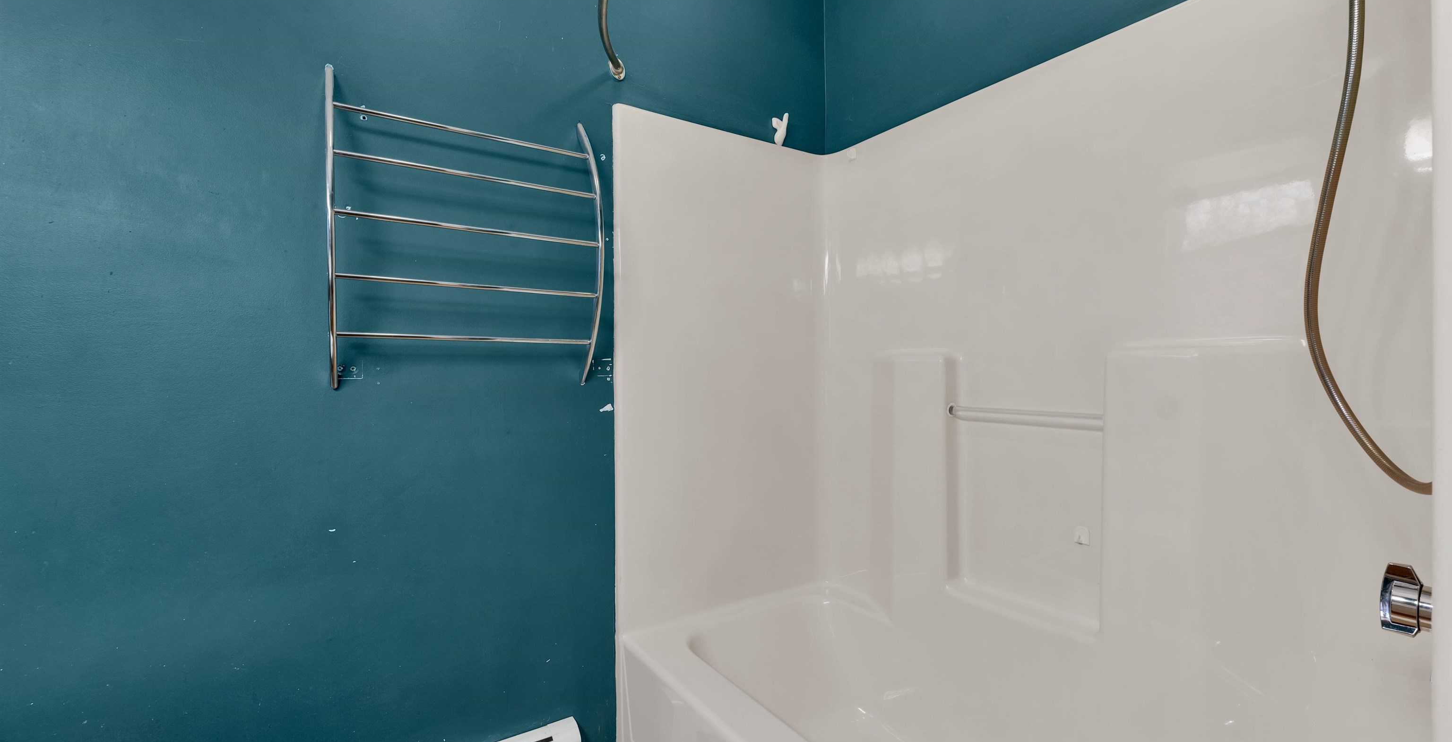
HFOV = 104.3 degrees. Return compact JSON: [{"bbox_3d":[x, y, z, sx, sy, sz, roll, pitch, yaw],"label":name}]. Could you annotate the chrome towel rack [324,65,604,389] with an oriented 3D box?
[{"bbox_3d":[-0.577,-0.312,1.302,0.558,0.700,0.155,0,0,-32],"label":"chrome towel rack"}]

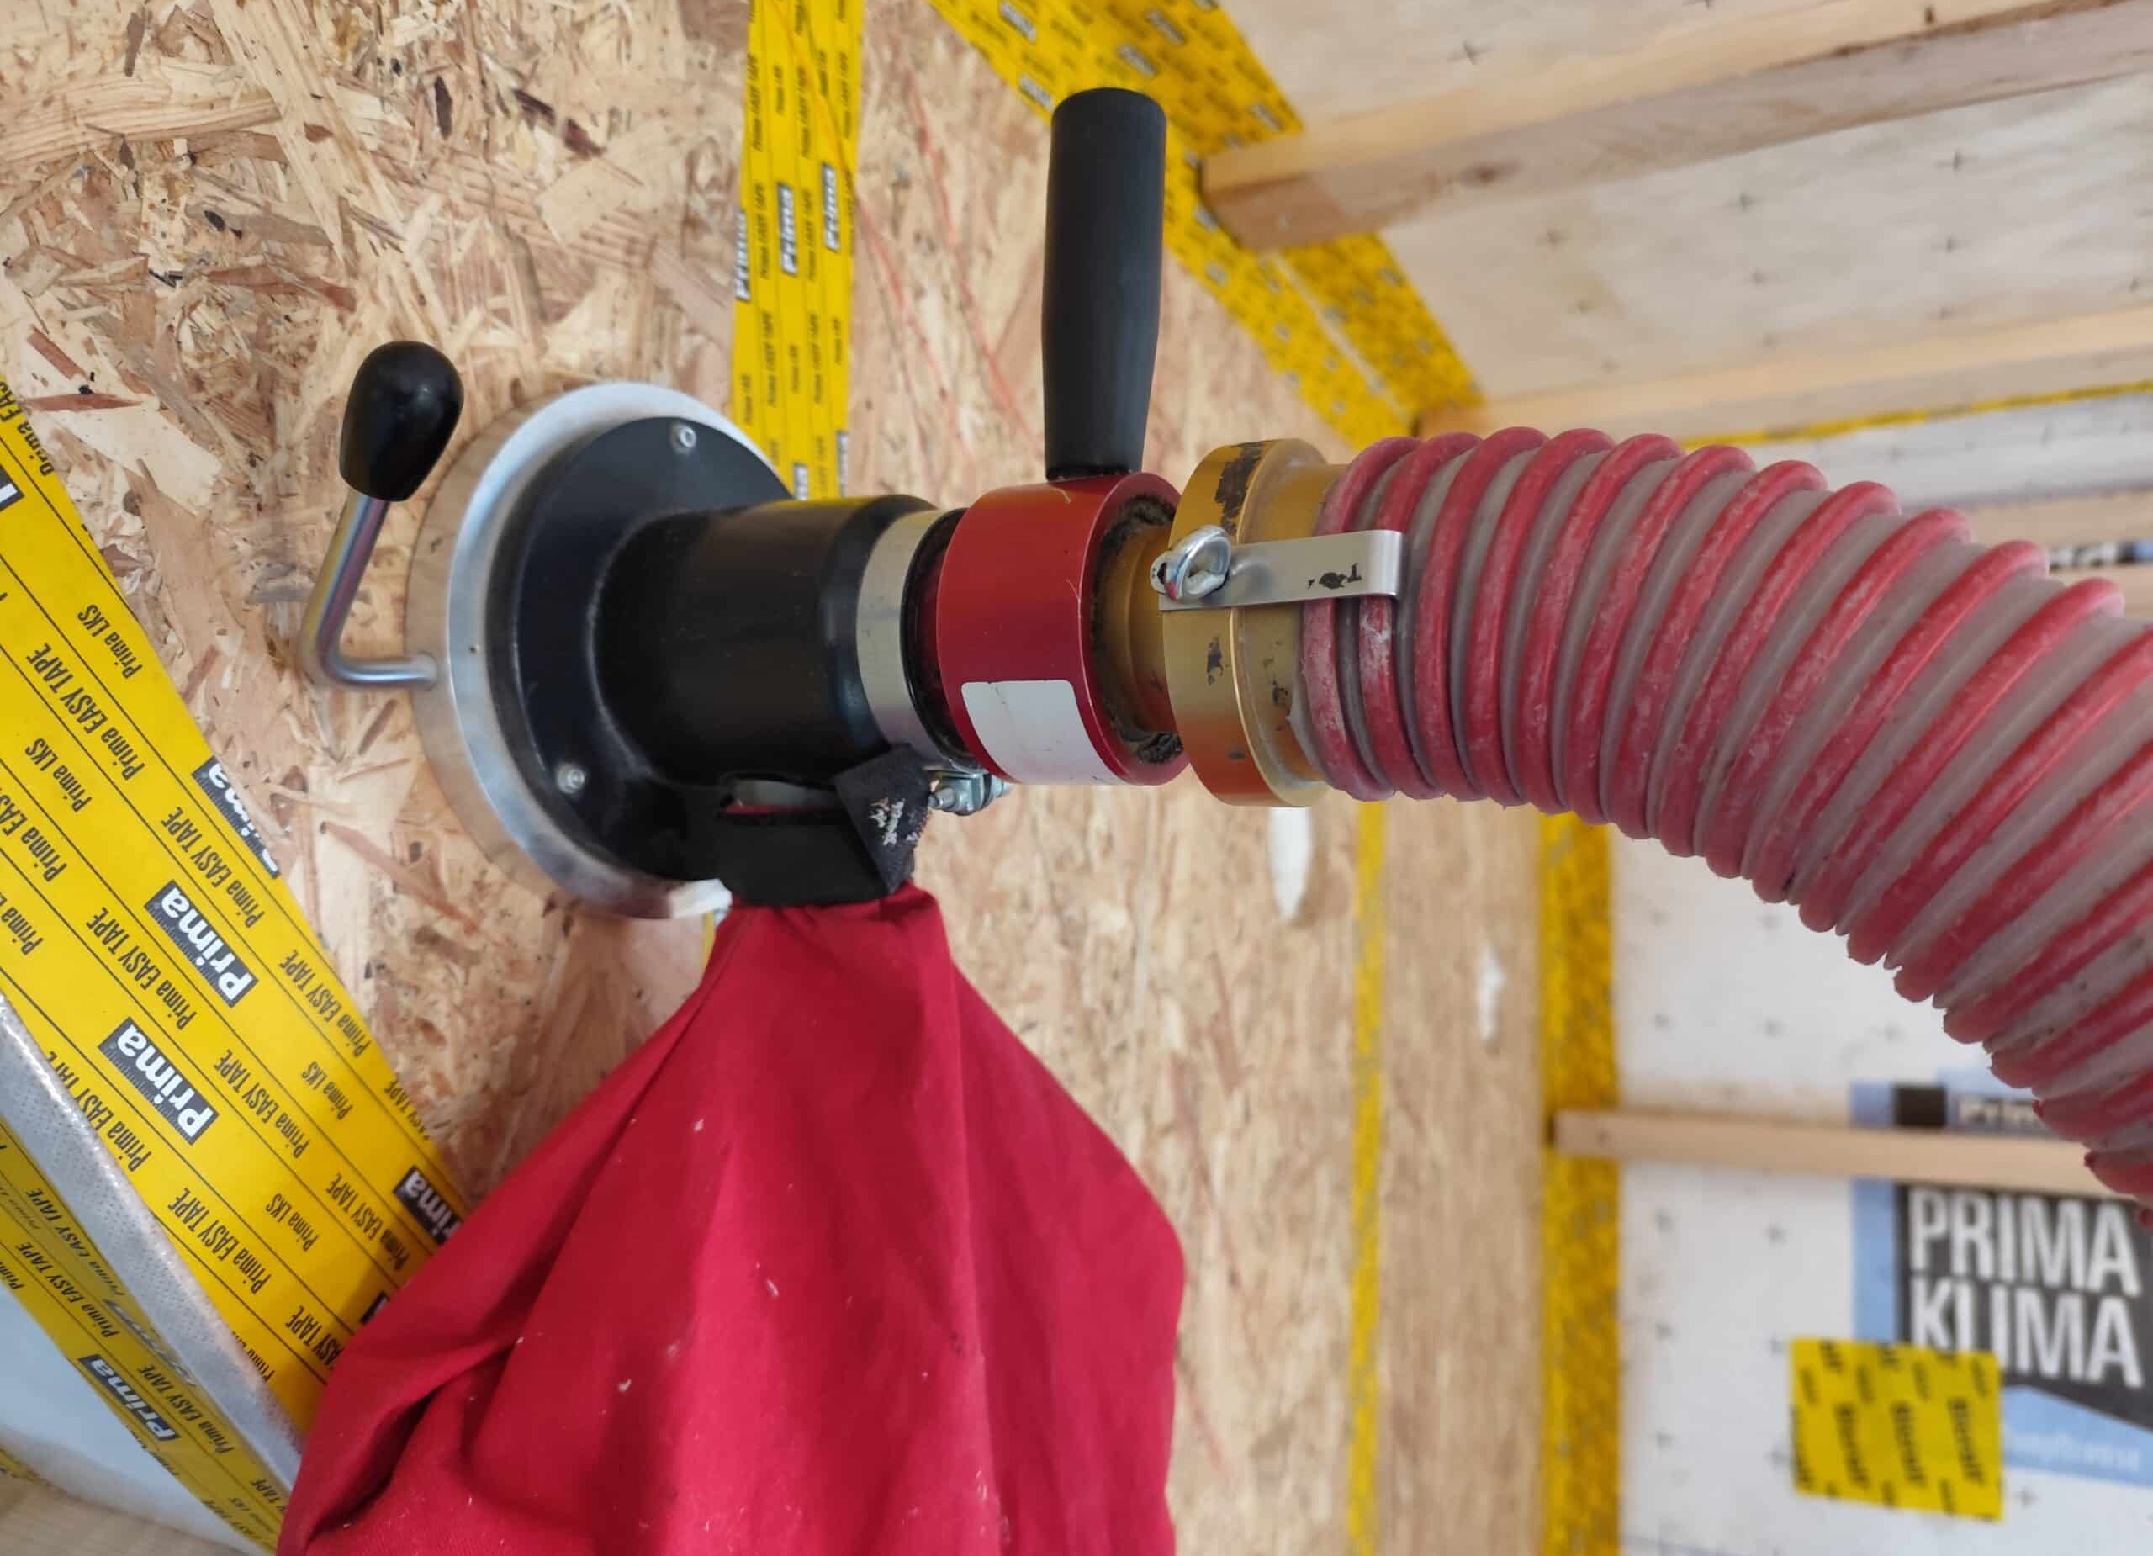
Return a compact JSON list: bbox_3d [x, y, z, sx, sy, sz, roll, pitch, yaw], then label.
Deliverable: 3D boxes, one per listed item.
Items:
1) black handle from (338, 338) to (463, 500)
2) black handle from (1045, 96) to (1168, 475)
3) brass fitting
[{"bbox_3d":[-0.153,-0.081,0.324,0.022,0.035,0.022,32,11,27],"label":"black handle"},{"bbox_3d":[0.007,-0.122,0.363,0.030,0.097,0.030,3,-4,0],"label":"black handle"},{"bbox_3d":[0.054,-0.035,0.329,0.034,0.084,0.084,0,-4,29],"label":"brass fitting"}]

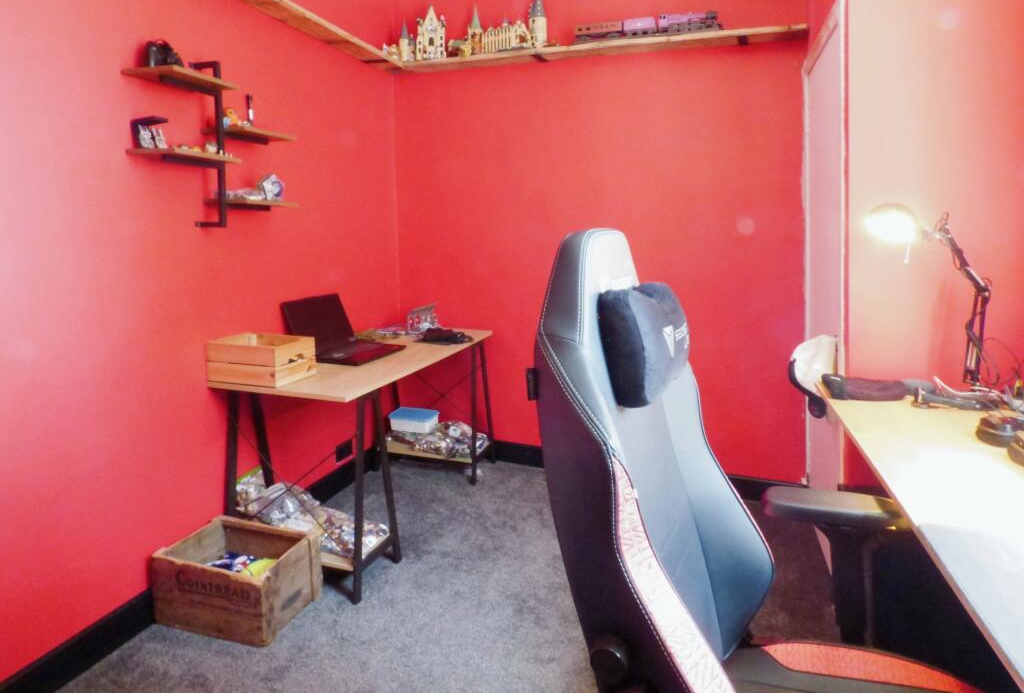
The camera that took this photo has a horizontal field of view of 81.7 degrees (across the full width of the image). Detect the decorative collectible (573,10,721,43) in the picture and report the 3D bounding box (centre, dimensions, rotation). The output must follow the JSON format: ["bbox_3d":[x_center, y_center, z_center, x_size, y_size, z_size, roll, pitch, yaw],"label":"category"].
[{"bbox_3d":[0.656,-1.570,2.914,0.710,0.095,0.075,2,9,19],"label":"decorative collectible"}]

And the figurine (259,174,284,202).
[{"bbox_3d":[-0.930,-0.618,2.290,0.063,0.100,0.063,-8,11,-41],"label":"figurine"}]

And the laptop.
[{"bbox_3d":[-0.756,-0.090,2.691,0.390,0.256,0.390,2,9,19],"label":"laptop"}]

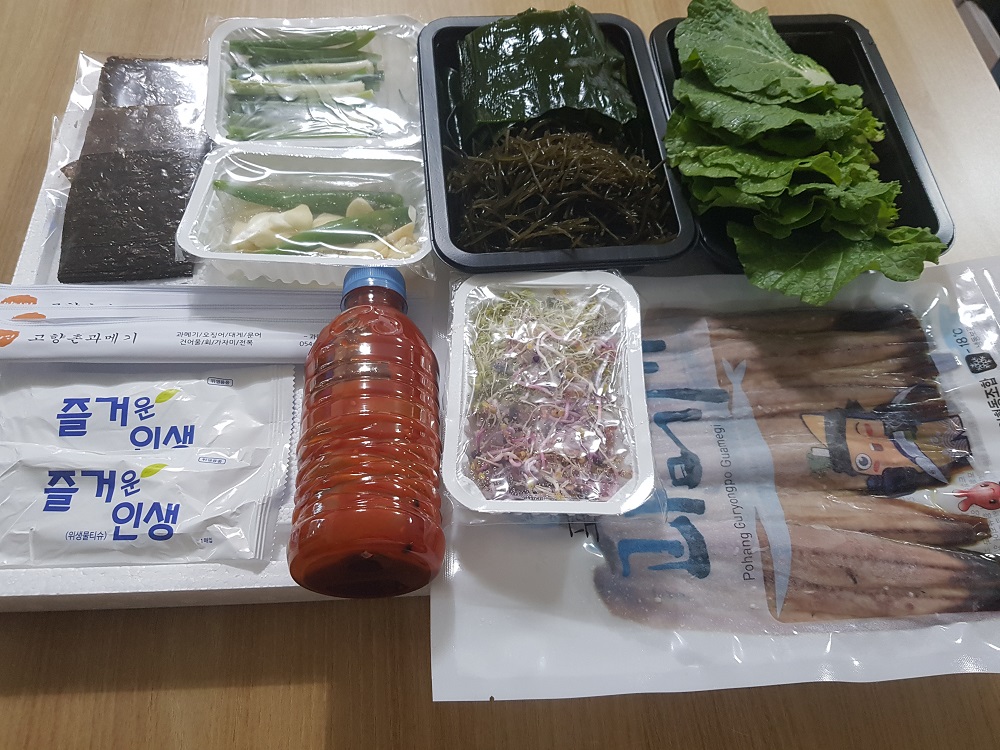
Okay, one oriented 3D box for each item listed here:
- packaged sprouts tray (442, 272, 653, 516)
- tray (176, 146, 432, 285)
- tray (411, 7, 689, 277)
[{"bbox_3d":[0.022,0.012,0.391,0.100,0.033,0.136,-2,61,-1],"label":"packaged sprouts tray"},{"bbox_3d":[-0.111,-0.090,0.445,0.136,0.032,0.101,1,51,-5],"label":"tray"},{"bbox_3d":[0.028,-0.142,0.481,0.150,0.045,0.209,-3,62,-4],"label":"tray"}]

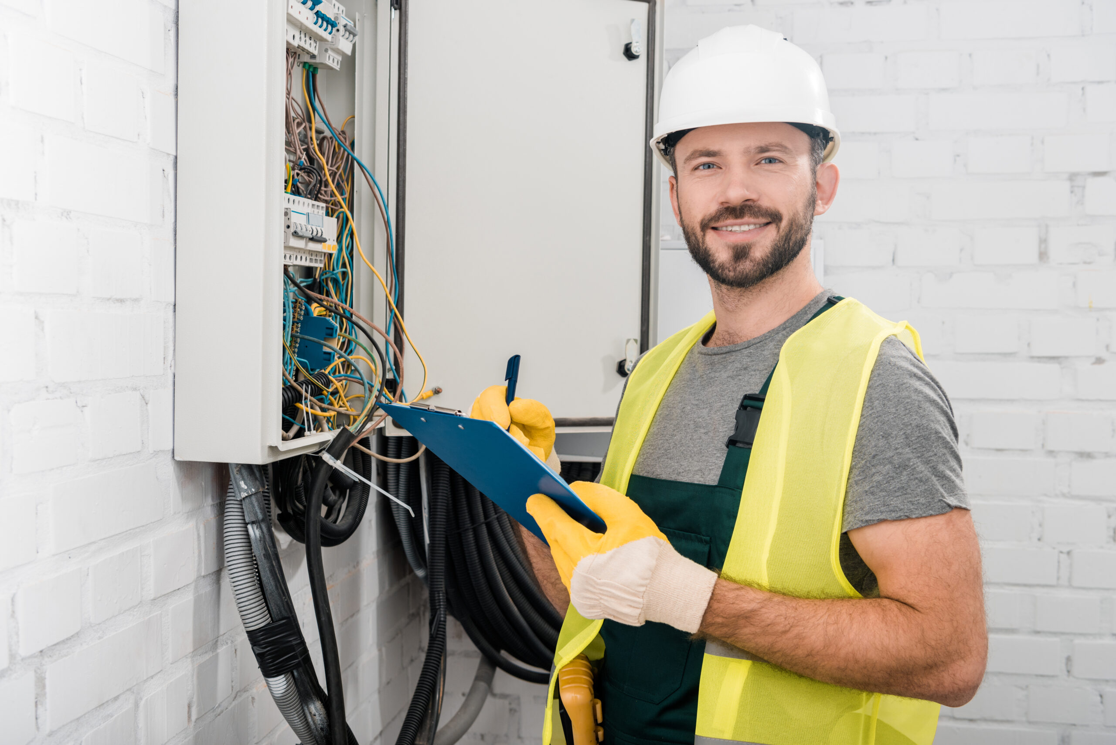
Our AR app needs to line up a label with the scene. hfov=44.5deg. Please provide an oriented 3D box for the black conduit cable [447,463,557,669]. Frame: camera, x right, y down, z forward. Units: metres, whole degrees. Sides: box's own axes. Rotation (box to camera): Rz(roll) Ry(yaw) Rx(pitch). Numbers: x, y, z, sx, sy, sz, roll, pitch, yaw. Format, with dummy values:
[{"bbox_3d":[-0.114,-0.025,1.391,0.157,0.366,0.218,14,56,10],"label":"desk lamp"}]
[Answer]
[{"bbox_3d":[-0.045,0.332,2.380,0.320,0.420,0.130,1,3,12],"label":"black conduit cable"}]

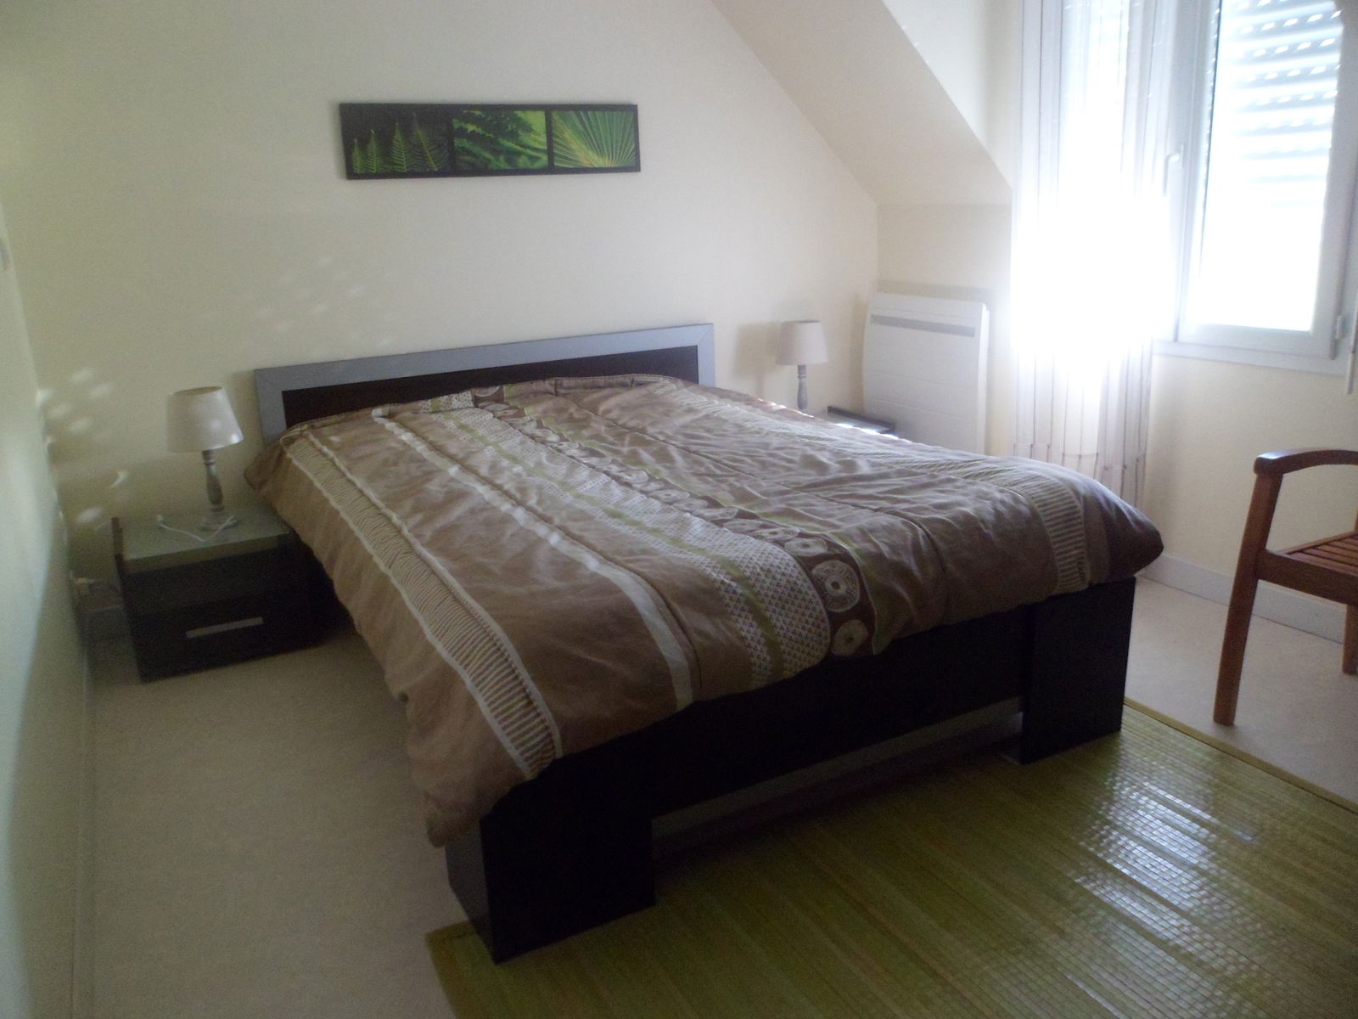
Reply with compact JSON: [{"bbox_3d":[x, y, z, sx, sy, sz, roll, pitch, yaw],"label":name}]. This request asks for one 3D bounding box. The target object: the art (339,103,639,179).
[{"bbox_3d":[-0.582,-1.204,3.329,0.996,0.218,0.025,-11,19,-26],"label":"art"}]

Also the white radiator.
[{"bbox_3d":[0.947,-0.495,3.960,0.103,0.632,0.620,-11,19,-26],"label":"white radiator"}]

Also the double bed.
[{"bbox_3d":[-0.123,0.034,2.752,1.665,0.733,2.023,-11,19,-26],"label":"double bed"}]

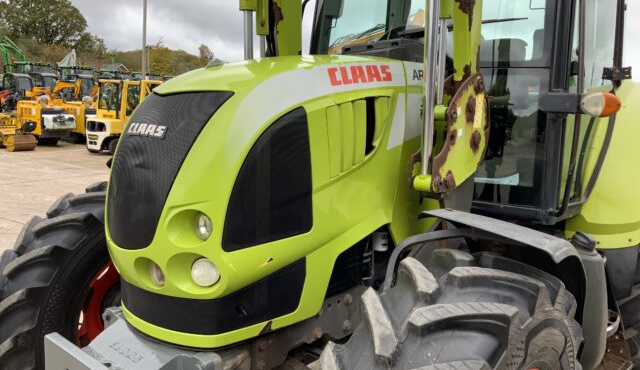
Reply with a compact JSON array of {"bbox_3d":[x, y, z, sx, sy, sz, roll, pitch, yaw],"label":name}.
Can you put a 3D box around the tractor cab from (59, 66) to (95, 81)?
[{"bbox_3d":[-13.397,-5.777,29.500,1.450,1.500,1.500,9,10,38],"label":"tractor cab"}]

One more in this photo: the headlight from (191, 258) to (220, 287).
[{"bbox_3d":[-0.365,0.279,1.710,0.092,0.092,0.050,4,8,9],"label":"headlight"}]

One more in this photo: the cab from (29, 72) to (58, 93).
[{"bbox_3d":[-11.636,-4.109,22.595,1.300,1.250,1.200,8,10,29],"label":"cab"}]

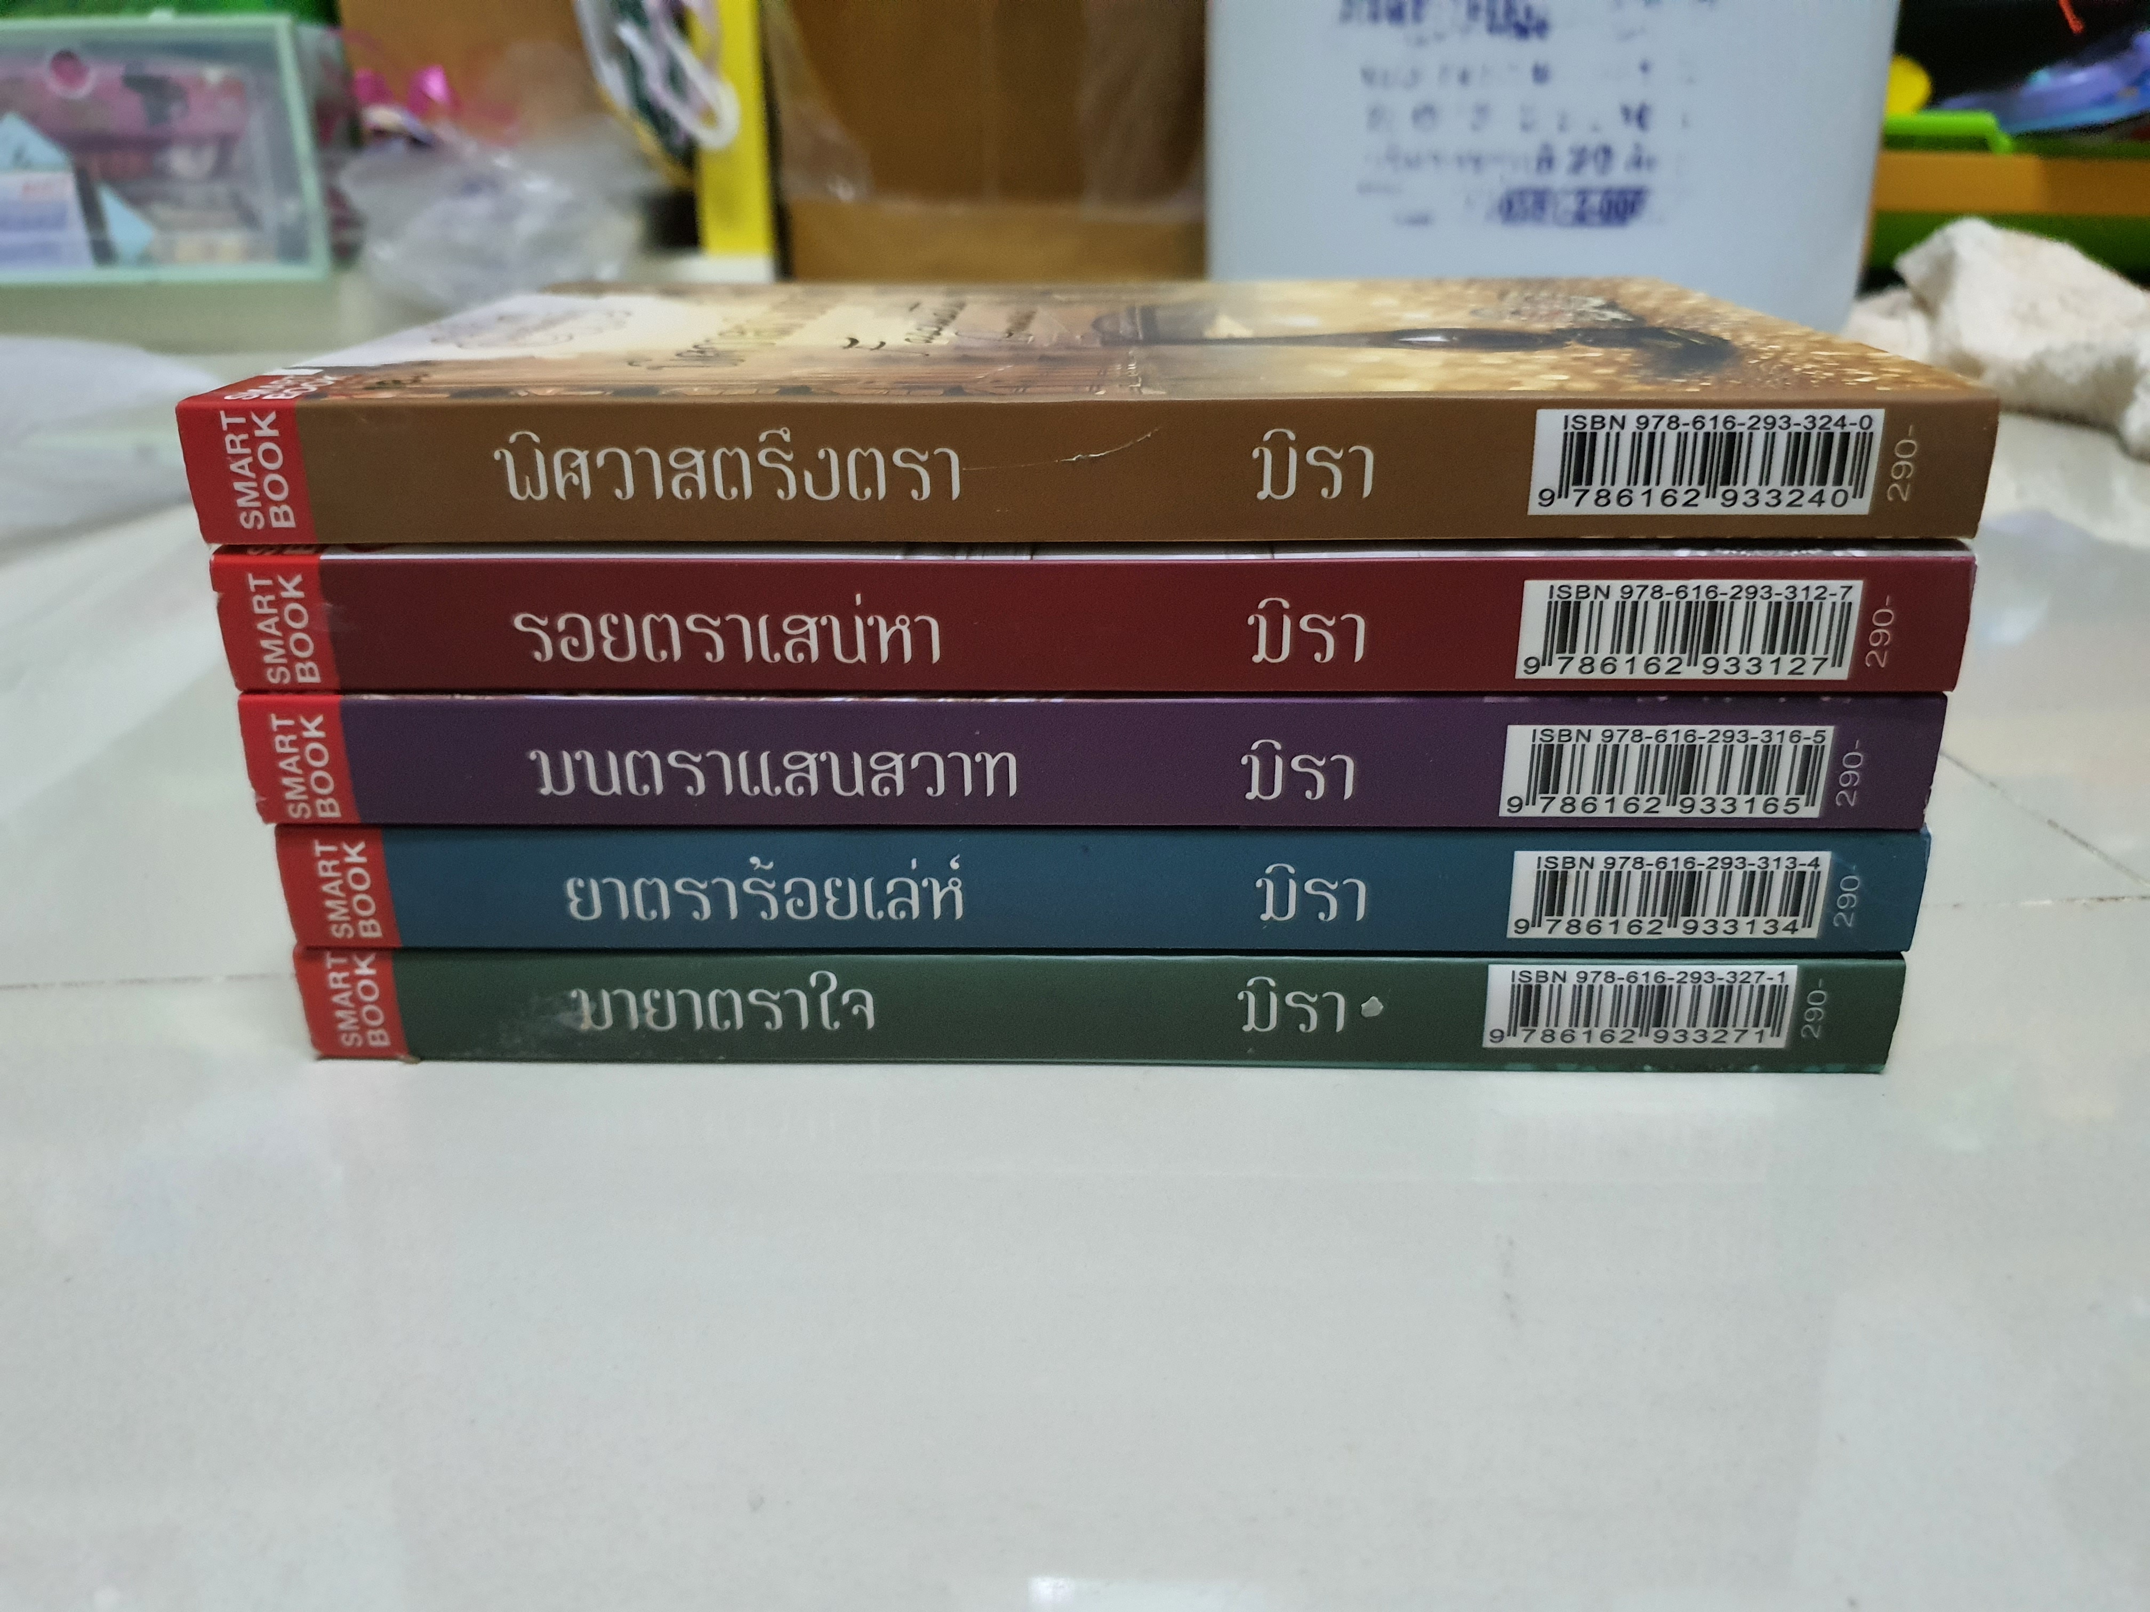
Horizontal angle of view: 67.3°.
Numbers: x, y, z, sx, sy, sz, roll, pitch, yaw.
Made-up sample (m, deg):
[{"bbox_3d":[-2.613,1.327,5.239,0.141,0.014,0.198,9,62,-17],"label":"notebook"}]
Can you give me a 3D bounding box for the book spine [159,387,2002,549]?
[{"bbox_3d":[0.002,-0.064,0.242,0.202,0.016,0.130,0,24,2],"label":"book spine"}]

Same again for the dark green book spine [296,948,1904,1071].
[{"bbox_3d":[0.004,0.000,0.265,0.202,0.016,0.130,0,24,2],"label":"dark green book spine"}]

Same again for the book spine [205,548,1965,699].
[{"bbox_3d":[0.003,-0.047,0.247,0.202,0.016,0.130,0,24,2],"label":"book spine"}]

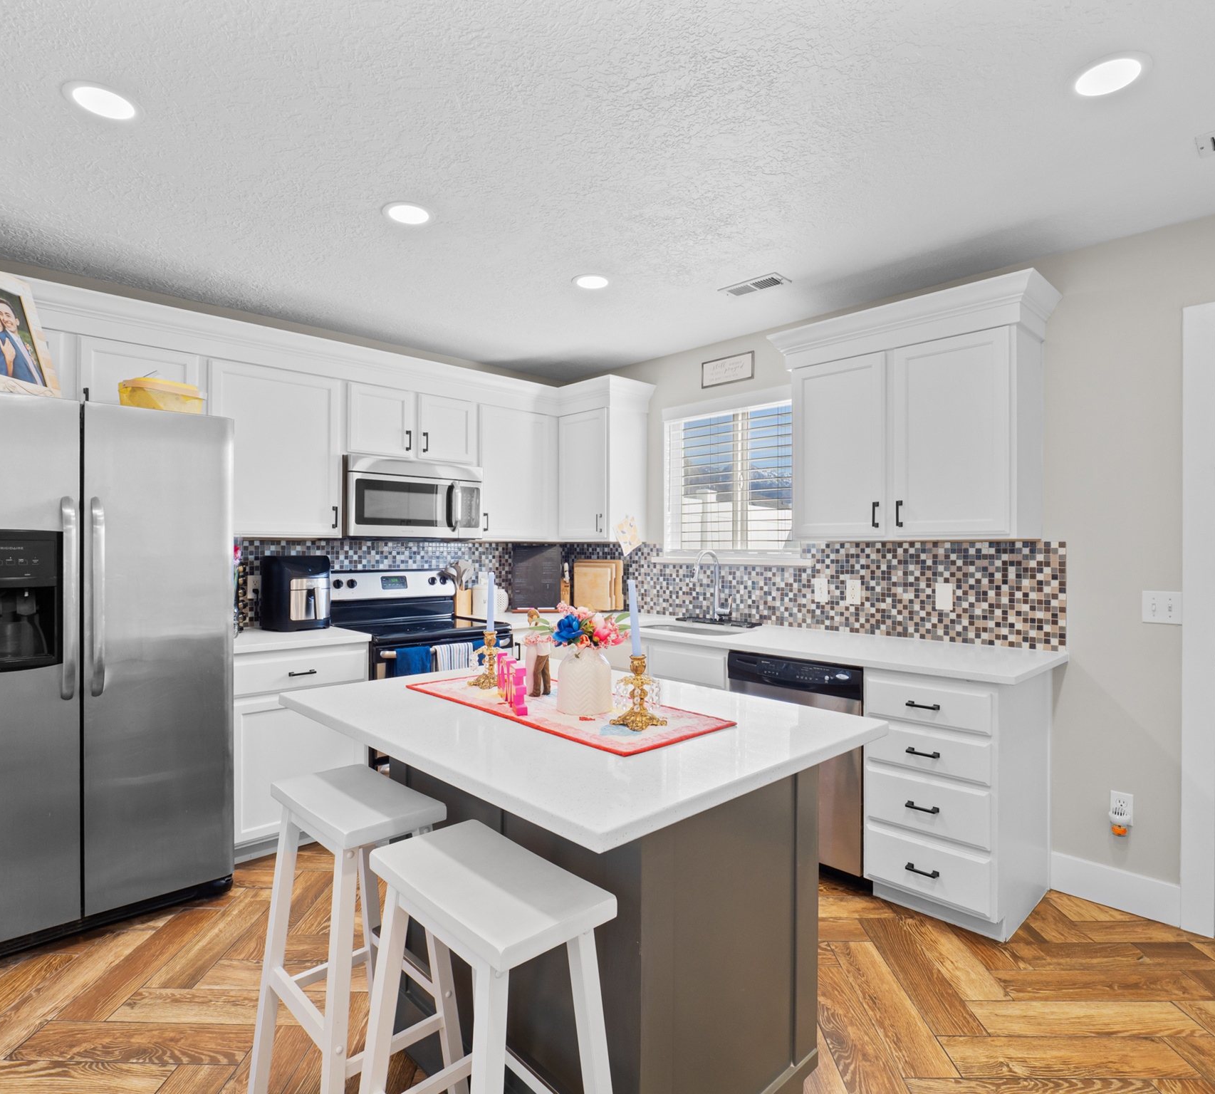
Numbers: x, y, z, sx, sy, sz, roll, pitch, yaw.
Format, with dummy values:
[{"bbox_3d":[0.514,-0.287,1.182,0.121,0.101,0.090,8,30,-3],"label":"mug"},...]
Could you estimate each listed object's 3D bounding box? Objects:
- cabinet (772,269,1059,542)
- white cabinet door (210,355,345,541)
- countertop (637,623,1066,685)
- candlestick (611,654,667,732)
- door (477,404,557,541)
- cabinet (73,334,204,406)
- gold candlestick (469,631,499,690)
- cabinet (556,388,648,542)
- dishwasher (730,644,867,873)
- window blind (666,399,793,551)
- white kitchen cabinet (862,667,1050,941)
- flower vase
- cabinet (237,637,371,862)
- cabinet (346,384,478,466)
[{"bbox_3d":[1.228,-0.491,2.817,0.385,0.929,1.052,0,0,-44],"label":"cabinet"},{"bbox_3d":[-1.500,-0.426,3.084,0.568,0.759,0.030,0,0,-44],"label":"white cabinet door"},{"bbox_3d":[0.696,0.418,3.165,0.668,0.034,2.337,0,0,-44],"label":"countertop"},{"bbox_3d":[0.070,0.312,1.490,0.126,0.155,0.126,0,0,0],"label":"candlestick"},{"bbox_3d":[-0.528,-0.434,4.063,0.587,0.766,0.035,0,0,-44],"label":"door"},{"bbox_3d":[-1.877,-0.635,2.720,0.421,0.345,0.030,0,0,-44],"label":"cabinet"},{"bbox_3d":[-0.343,0.323,1.981,0.132,0.157,0.132,0,0,-44],"label":"gold candlestick"},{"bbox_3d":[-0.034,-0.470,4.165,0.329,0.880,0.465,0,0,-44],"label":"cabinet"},{"bbox_3d":[0.941,0.849,2.898,0.605,0.807,0.605,0,0,-44],"label":"dishwasher"},{"bbox_3d":[0.665,-0.360,3.698,0.055,0.791,0.896,0,0,-44],"label":"window blind"},{"bbox_3d":[1.317,0.873,2.530,0.626,0.880,0.441,0,0,-44],"label":"white kitchen cabinet"},{"bbox_3d":[-0.057,0.308,1.630,0.139,0.163,0.139,0,0,0],"label":"flower vase"},{"bbox_3d":[-1.507,0.854,3.084,0.590,0.905,0.620,0,0,-44],"label":"cabinet"},{"bbox_3d":[-1.112,-0.635,3.663,0.745,0.358,0.334,0,0,-44],"label":"cabinet"}]

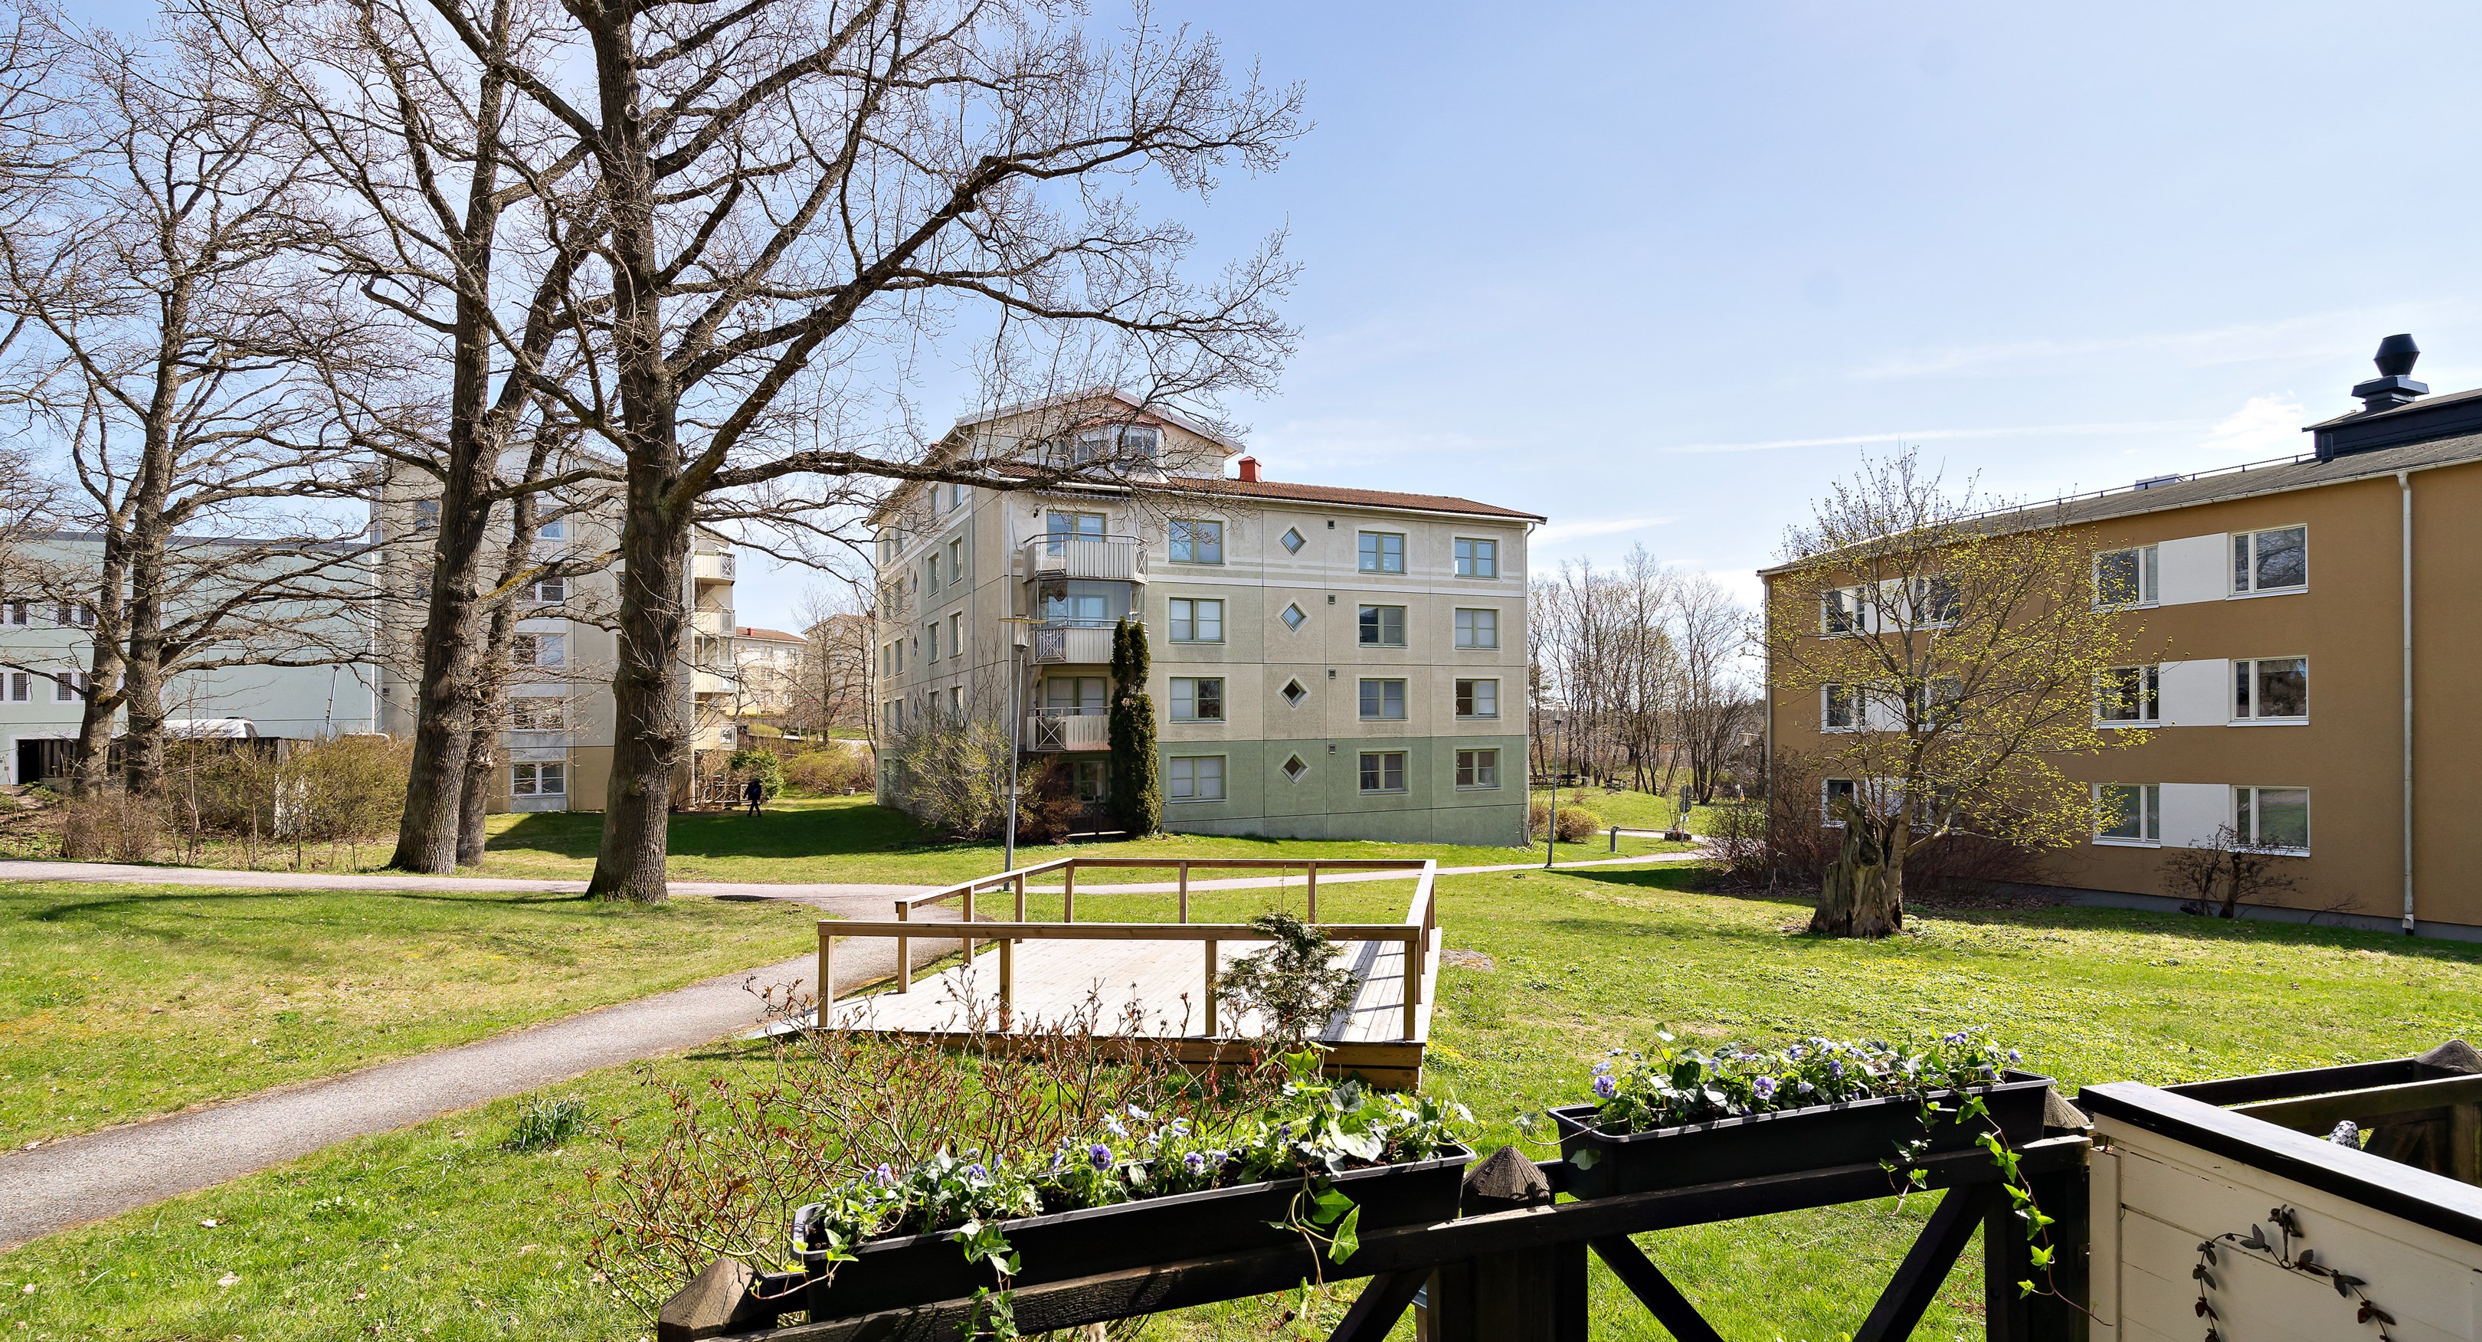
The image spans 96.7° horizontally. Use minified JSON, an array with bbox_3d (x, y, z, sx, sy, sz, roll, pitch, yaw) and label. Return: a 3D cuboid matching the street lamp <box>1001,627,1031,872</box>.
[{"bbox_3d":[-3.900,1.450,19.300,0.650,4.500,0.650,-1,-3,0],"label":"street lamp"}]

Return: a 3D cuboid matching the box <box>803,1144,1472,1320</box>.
[{"bbox_3d":[-0.107,0.693,1.386,0.825,0.130,0.150,0,-3,-18],"label":"box"}]

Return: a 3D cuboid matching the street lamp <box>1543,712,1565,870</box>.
[{"bbox_3d":[8.800,3.270,31.000,0.550,4.600,0.550,-1,-3,0],"label":"street lamp"}]

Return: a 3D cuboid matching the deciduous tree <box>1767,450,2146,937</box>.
[{"bbox_3d":[12.400,0.390,19.200,6.600,8.400,6.000,-1,-3,0],"label":"deciduous tree"}]

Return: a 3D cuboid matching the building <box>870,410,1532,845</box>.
[{"bbox_3d":[-2.900,-1.100,49.500,21.200,16.600,20.800,1,-3,-25],"label":"building"}]

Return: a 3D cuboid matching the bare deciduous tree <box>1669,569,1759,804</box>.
[{"bbox_3d":[29.230,0.957,68.000,6.000,14.600,6.000,-1,-3,0],"label":"bare deciduous tree"}]

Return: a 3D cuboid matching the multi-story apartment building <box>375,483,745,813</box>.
[{"bbox_3d":[-33.200,-1.000,56.000,14.500,15.600,17.500,1,-3,-28],"label":"multi-story apartment building"}]

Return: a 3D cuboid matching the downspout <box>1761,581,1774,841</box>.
[{"bbox_3d":[15.750,1.330,33.000,0.250,8.100,0.160,1,-3,-33],"label":"downspout"}]

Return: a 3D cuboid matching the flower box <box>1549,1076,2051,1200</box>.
[{"bbox_3d":[0.857,0.693,1.654,0.785,0.130,0.150,0,-3,-16],"label":"flower box"}]

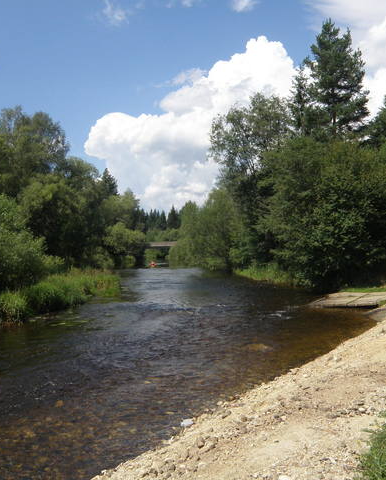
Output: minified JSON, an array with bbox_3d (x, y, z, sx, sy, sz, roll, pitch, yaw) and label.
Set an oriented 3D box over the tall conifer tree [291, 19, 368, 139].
[{"bbox_3d":[12.014,-8.519,42.000,6.400,21.700,6.200,-1,-2,0],"label":"tall conifer tree"}]

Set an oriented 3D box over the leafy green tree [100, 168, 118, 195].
[{"bbox_3d":[-15.821,-4.587,90.000,5.200,17.800,5.200,-1,-2,0],"label":"leafy green tree"}]

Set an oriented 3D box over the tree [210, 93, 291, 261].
[{"bbox_3d":[5.286,-5.024,42.000,8.000,15.700,7.600,-1,-2,0],"label":"tree"}]

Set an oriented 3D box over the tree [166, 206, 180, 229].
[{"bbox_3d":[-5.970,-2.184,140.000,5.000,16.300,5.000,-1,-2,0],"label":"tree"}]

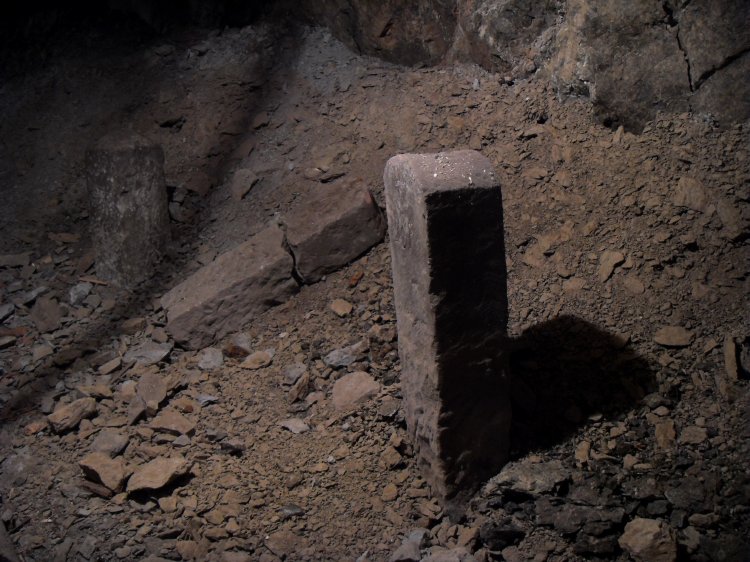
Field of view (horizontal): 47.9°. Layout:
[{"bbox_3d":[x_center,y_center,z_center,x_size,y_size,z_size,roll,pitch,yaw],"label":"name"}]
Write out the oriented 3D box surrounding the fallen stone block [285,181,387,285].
[{"bbox_3d":[-0.153,-0.183,3.050,0.335,0.178,0.165,-27,50,-13],"label":"fallen stone block"}]

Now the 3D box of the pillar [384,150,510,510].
[{"bbox_3d":[0.199,0.118,2.200,0.210,0.875,0.212,-12,16,-24],"label":"pillar"}]

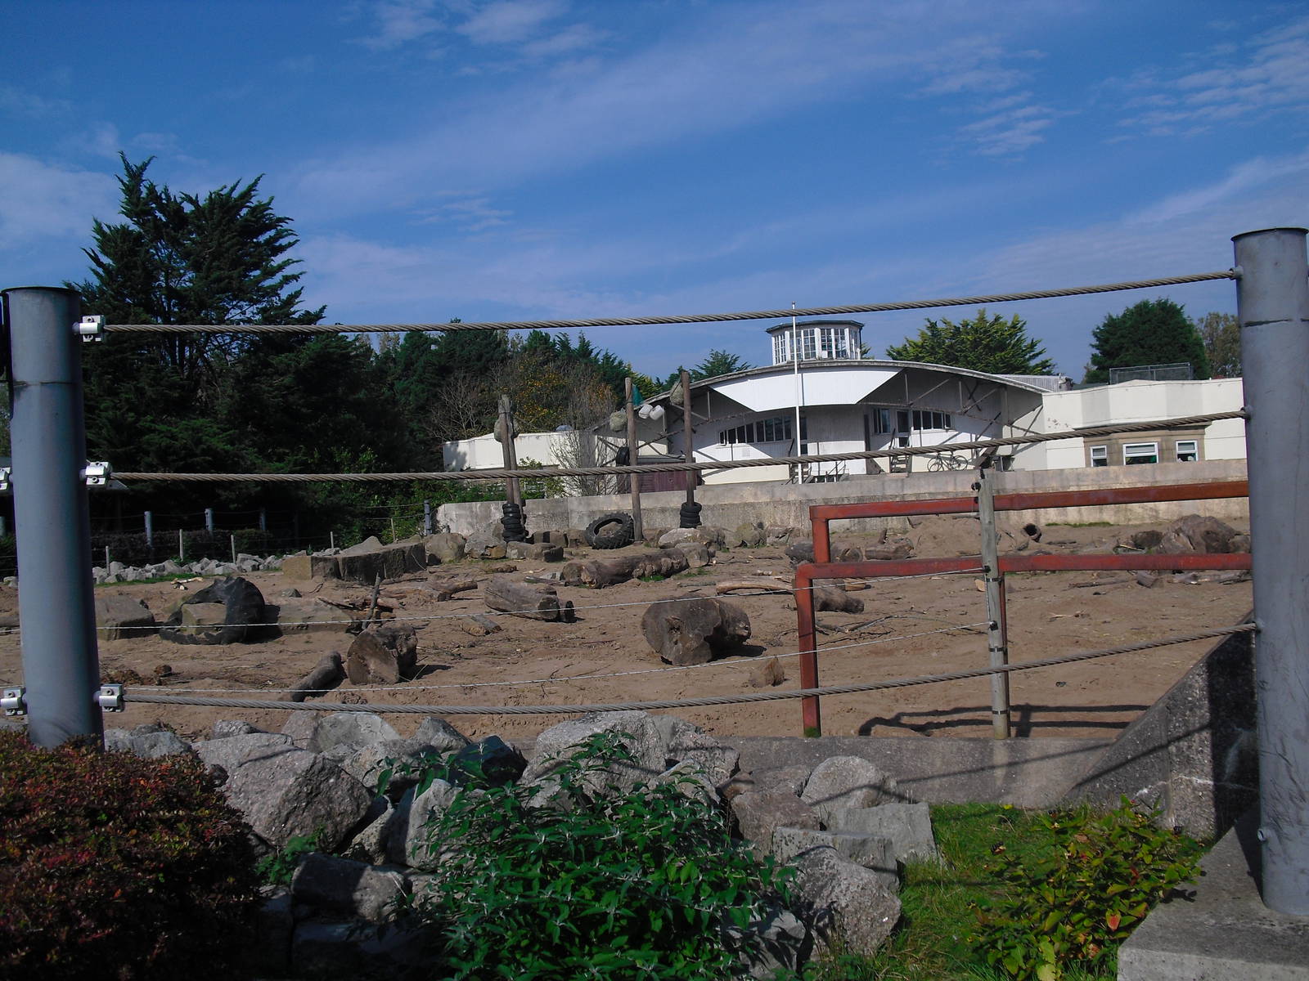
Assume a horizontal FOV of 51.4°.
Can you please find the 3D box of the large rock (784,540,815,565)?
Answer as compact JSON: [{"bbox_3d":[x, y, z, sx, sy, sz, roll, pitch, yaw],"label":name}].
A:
[{"bbox_3d":[2.954,1.245,27.400,0.650,0.470,0.600,-3,1,0],"label":"large rock"}]

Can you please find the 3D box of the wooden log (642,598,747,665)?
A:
[{"bbox_3d":[0.434,1.481,14.417,0.740,0.680,1.000,-2,1,21],"label":"wooden log"}]

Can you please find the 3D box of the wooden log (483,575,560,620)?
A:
[{"bbox_3d":[-1.729,1.400,17.500,0.400,0.400,1.500,-3,1,-33],"label":"wooden log"}]

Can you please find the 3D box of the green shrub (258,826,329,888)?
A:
[{"bbox_3d":[-2.077,2.106,7.800,0.380,0.310,0.300,-3,1,0],"label":"green shrub"}]

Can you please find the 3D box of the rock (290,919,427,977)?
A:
[{"bbox_3d":[-1.153,1.817,5.300,0.530,0.300,0.420,-3,1,-12],"label":"rock"}]

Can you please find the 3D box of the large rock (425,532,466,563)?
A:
[{"bbox_3d":[-4.463,1.200,29.010,0.900,0.680,0.800,-3,1,-9],"label":"large rock"}]

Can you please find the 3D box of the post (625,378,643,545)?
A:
[{"bbox_3d":[-0.571,-0.871,38.000,0.220,4.620,0.220,-4,1,0],"label":"post"}]

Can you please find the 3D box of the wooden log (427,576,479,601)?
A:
[{"bbox_3d":[-3.605,1.762,24.300,0.900,0.360,0.400,-3,1,0],"label":"wooden log"}]

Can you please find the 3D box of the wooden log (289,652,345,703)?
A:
[{"bbox_3d":[-2.905,1.613,11.766,0.200,0.210,1.257,-3,1,1],"label":"wooden log"}]

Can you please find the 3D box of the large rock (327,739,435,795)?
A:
[{"bbox_3d":[-1.882,1.910,9.400,0.740,0.420,0.600,-3,1,0],"label":"large rock"}]

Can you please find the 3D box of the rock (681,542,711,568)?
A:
[{"bbox_3d":[0.776,1.212,25.200,0.570,0.470,0.500,-3,0,0],"label":"rock"}]

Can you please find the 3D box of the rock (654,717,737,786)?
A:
[{"bbox_3d":[0.313,1.888,9.800,0.580,0.460,0.500,-3,1,0],"label":"rock"}]

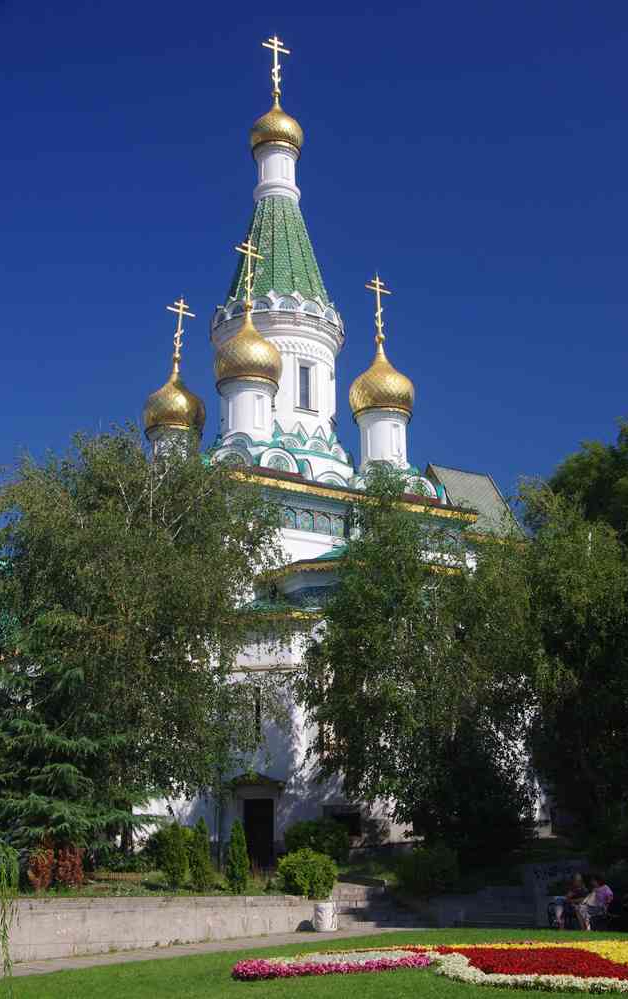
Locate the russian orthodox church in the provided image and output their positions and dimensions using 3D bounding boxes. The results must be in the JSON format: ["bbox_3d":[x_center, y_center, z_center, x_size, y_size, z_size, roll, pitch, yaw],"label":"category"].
[{"bbox_3d":[-0.529,-3.395,56.234,13.720,36.210,13.720,9,-19,-31],"label":"russian orthodox church"}]

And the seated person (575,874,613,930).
[{"bbox_3d":[6.266,9.010,30.371,0.760,1.220,0.520,11,-20,-36],"label":"seated person"}]

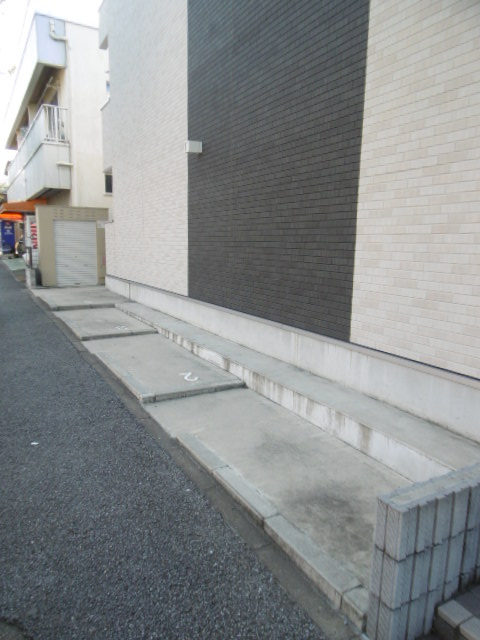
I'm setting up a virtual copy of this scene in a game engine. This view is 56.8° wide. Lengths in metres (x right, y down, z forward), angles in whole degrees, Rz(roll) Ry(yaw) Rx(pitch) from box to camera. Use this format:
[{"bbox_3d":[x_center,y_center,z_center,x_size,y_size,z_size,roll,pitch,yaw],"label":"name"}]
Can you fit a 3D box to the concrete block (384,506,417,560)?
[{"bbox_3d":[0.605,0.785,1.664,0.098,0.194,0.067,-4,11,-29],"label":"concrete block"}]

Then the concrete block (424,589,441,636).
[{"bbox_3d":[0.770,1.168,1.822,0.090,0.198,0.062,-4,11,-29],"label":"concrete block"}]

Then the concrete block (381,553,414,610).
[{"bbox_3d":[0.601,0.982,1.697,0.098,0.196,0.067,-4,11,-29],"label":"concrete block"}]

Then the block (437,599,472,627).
[{"bbox_3d":[0.853,1.174,1.758,0.092,0.040,0.088,-4,11,-29],"label":"block"}]

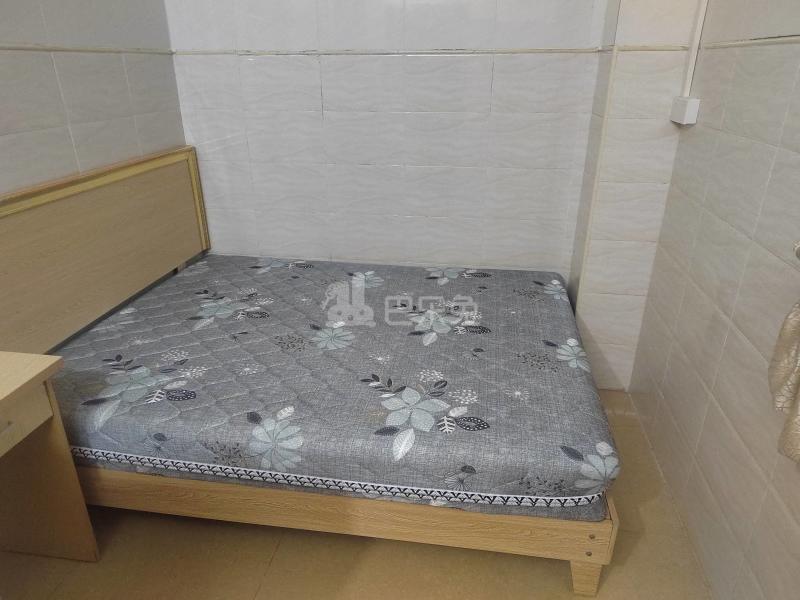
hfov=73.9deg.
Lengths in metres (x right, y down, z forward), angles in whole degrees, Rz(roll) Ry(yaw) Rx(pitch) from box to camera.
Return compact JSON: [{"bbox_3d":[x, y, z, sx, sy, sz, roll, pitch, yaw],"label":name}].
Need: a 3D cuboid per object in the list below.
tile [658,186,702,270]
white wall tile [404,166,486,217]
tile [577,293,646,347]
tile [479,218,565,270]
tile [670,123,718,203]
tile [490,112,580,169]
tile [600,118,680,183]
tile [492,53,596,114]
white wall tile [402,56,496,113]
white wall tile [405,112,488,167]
[{"bbox_3d":[1.105,-0.291,2.103,0.010,0.256,0.396,4,24,9],"label":"tile"},{"bbox_3d":[0.221,-0.537,2.655,0.400,0.249,0.012,4,24,8],"label":"white wall tile"},{"bbox_3d":[0.966,0.086,2.443,0.282,0.249,0.010,3,24,8],"label":"tile"},{"bbox_3d":[0.619,-0.280,2.668,0.400,0.249,0.010,3,24,8],"label":"tile"},{"bbox_3d":[1.076,-0.510,1.944,0.010,0.249,0.385,3,24,8],"label":"tile"},{"bbox_3d":[0.616,-0.735,2.469,0.400,0.249,0.010,3,24,8],"label":"tile"},{"bbox_3d":[0.972,-0.605,2.175,0.286,0.249,0.012,4,24,8],"label":"tile"},{"bbox_3d":[0.639,-0.986,2.419,0.430,0.256,0.010,3,24,8],"label":"tile"},{"bbox_3d":[0.219,-0.997,2.455,0.400,0.249,0.012,4,24,8],"label":"white wall tile"},{"bbox_3d":[0.221,-0.759,2.528,0.400,0.249,0.010,3,24,8],"label":"white wall tile"}]

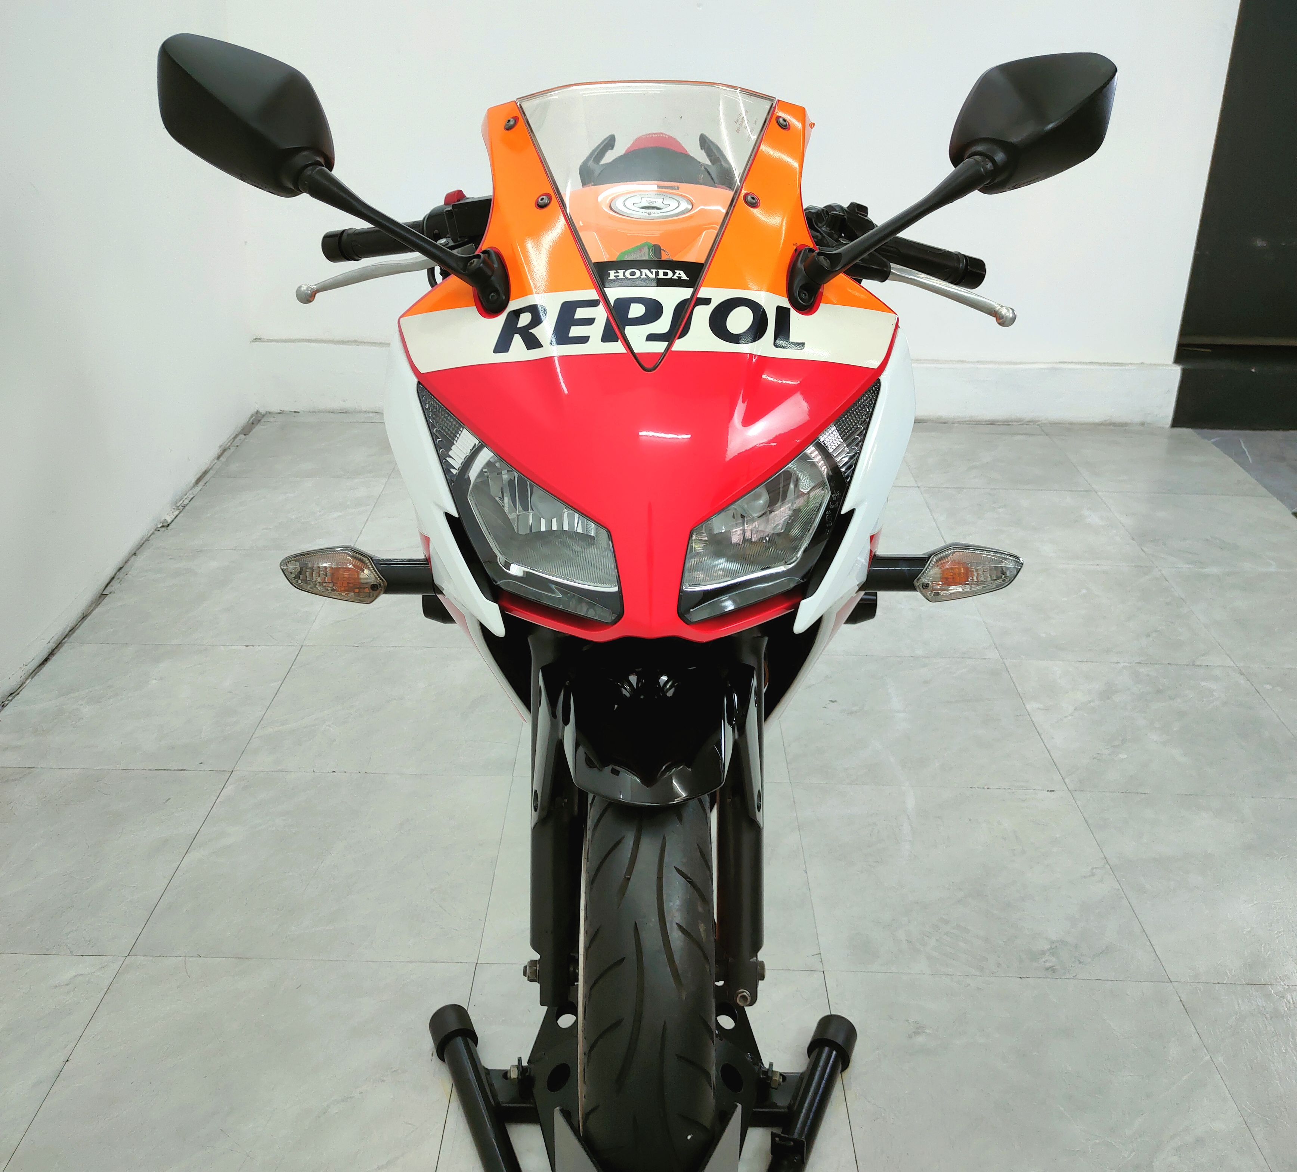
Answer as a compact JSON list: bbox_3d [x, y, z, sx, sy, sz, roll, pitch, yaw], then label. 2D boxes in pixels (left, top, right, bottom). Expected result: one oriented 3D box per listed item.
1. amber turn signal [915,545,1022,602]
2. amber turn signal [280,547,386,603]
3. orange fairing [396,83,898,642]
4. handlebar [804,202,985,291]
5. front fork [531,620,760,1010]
[{"bbox_3d":[0.290,-0.011,1.455,0.095,0.046,0.058,1,21,0],"label":"amber turn signal"},{"bbox_3d":[-0.287,-0.011,1.455,0.095,0.046,0.058,1,21,0],"label":"amber turn signal"},{"bbox_3d":[-0.001,-0.207,1.445,0.430,0.450,0.410,1,21,0],"label":"orange fairing"},{"bbox_3d":[0.239,-0.345,1.620,0.195,0.075,0.100,5,20,-14],"label":"handlebar"},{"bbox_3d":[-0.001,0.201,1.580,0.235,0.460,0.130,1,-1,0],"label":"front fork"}]

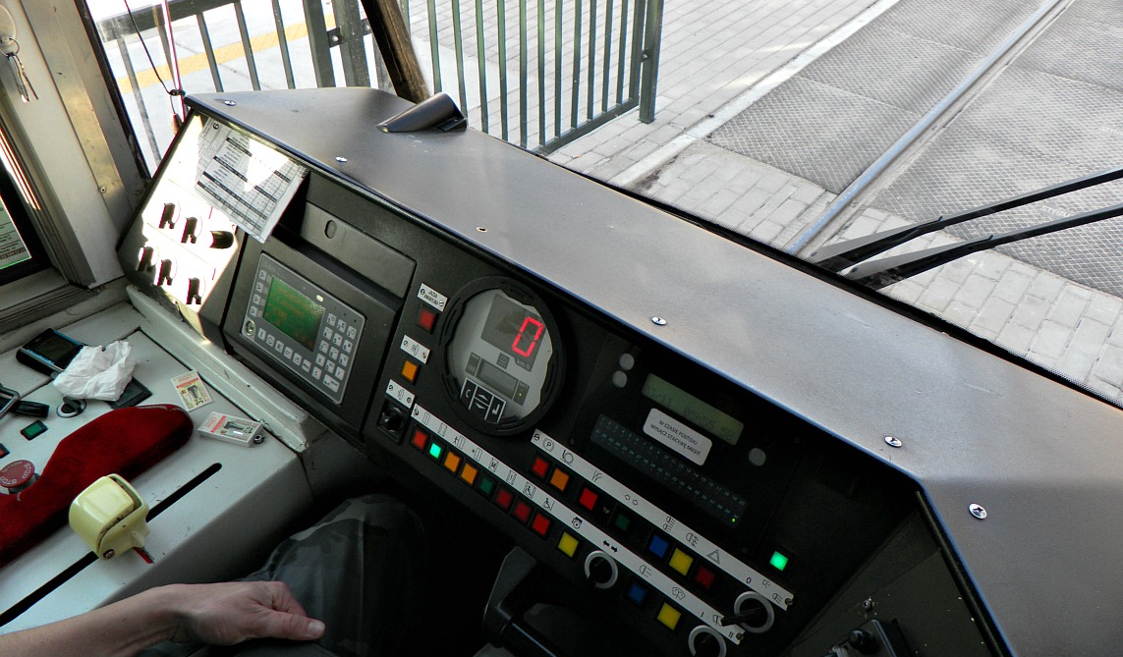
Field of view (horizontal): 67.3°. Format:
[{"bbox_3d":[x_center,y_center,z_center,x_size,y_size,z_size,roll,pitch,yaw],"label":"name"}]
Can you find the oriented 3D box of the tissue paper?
[{"bbox_3d":[-0.578,0.048,1.051,0.084,0.040,0.070,2,42,1],"label":"tissue paper"}]

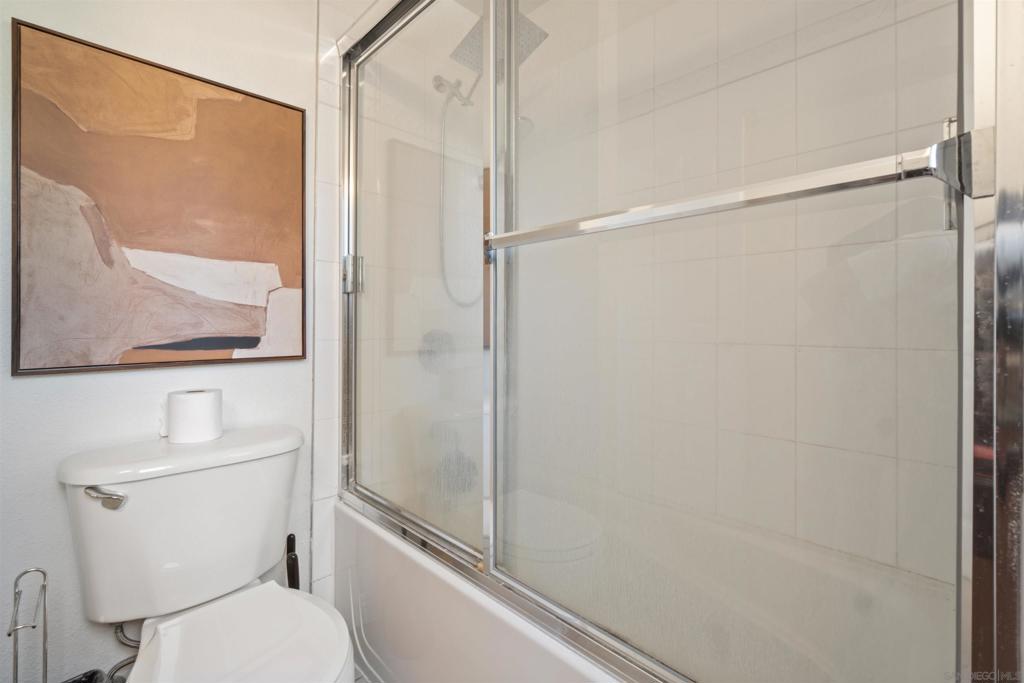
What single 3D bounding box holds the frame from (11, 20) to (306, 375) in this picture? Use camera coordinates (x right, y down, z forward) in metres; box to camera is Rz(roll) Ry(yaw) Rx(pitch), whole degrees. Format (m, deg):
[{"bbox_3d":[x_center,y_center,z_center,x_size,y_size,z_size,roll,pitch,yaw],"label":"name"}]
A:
[{"bbox_3d":[-0.865,-0.312,1.128,0.598,0.762,0.035,0,0,-43],"label":"frame"}]

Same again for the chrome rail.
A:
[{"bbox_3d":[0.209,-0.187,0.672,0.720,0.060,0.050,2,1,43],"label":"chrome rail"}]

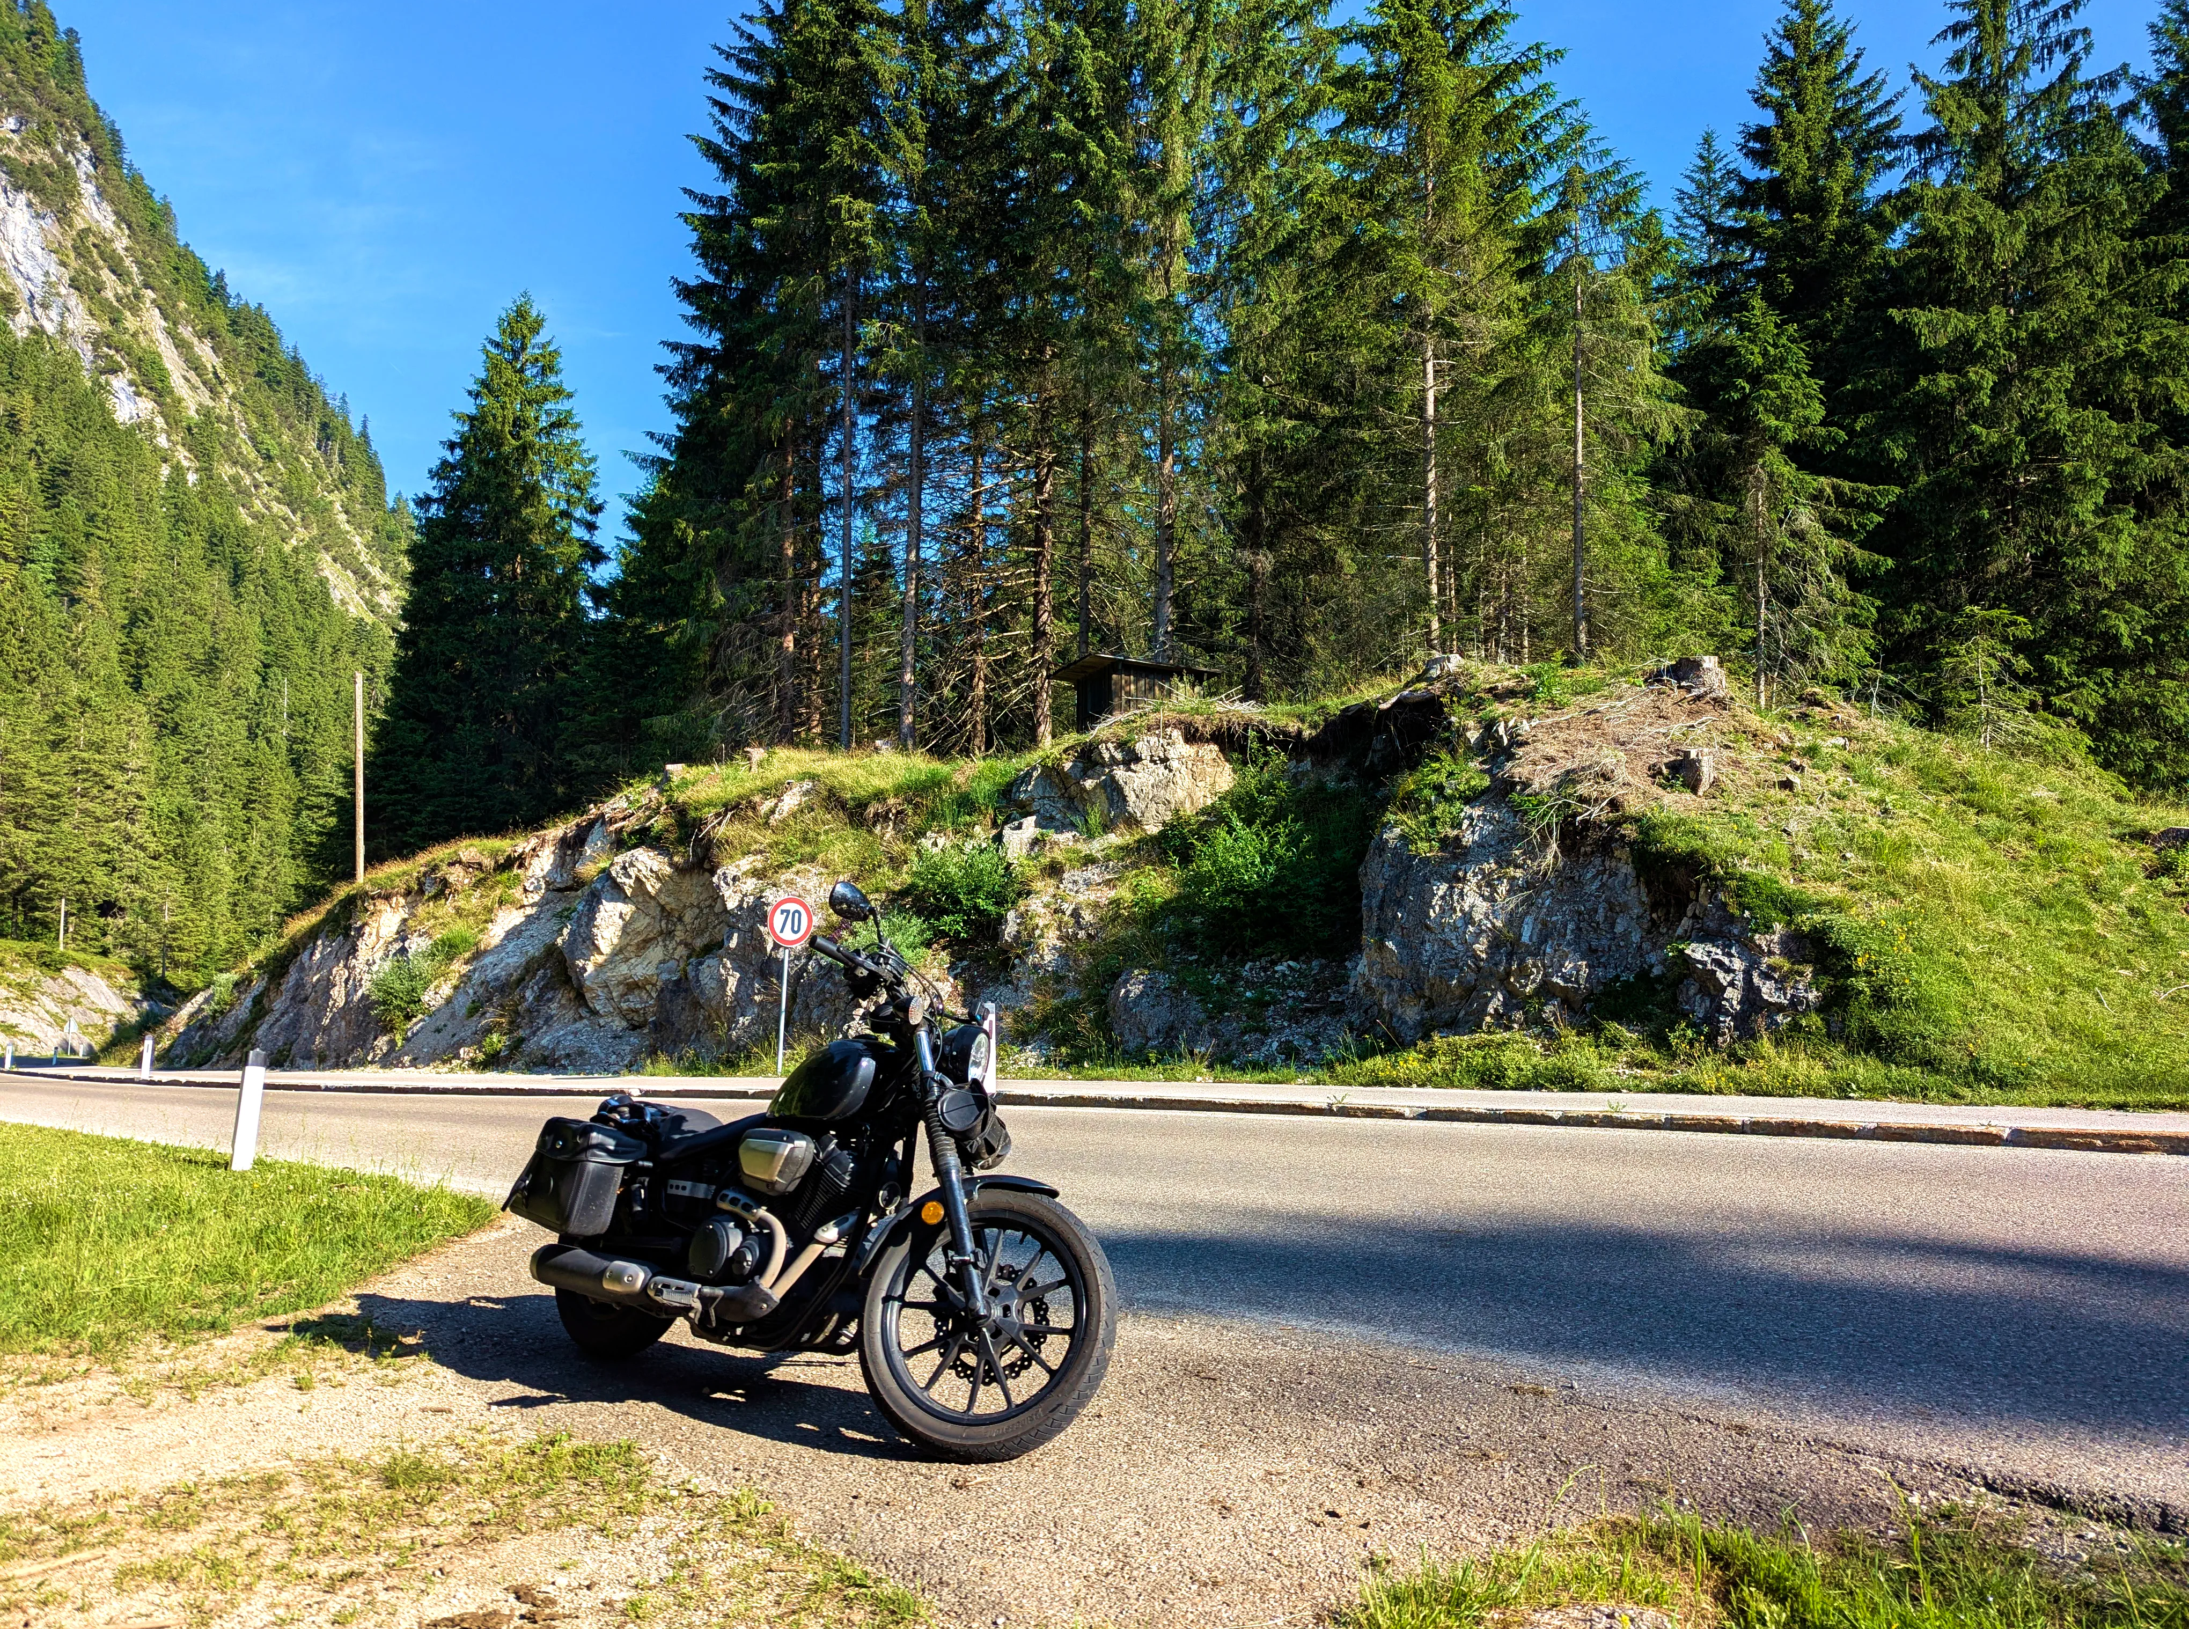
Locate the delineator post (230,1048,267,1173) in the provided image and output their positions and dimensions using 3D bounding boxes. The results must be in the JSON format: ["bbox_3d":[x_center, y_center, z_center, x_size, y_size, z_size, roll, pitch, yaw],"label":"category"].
[{"bbox_3d":[-6.120,2.147,11.000,0.100,0.900,0.120,-1,-7,30],"label":"delineator post"}]

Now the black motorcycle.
[{"bbox_3d":[-0.830,0.945,4.360,2.260,1.350,0.870,-5,-8,38],"label":"black motorcycle"}]

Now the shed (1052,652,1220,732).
[{"bbox_3d":[0.965,-2.796,35.000,3.300,1.950,2.100,4,-7,-30],"label":"shed"}]

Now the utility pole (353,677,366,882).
[{"bbox_3d":[-20.310,-0.969,42.000,0.220,5.950,0.220,-3,-6,0],"label":"utility pole"}]

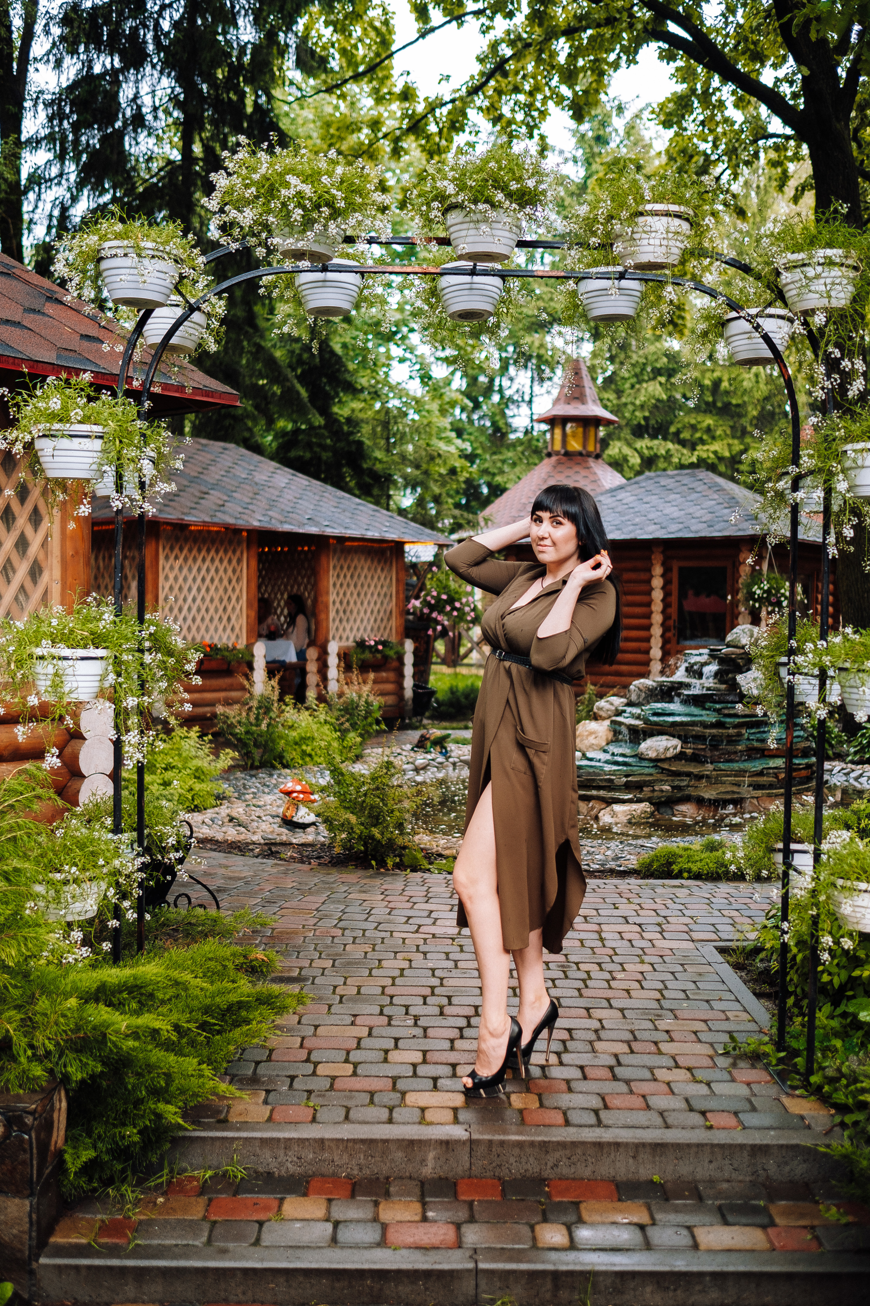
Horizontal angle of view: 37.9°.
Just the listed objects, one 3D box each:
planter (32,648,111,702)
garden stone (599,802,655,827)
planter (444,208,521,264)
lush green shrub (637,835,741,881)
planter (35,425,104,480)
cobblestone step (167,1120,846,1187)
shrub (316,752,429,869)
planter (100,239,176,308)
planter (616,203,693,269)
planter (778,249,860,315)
[{"bbox_3d":[-1.045,0.059,3.654,0.217,0.146,0.217,1,1,1],"label":"planter"},{"bbox_3d":[1.327,1.080,8.752,0.390,0.180,0.270,1,1,1],"label":"garden stone"},{"bbox_3d":[0.134,-1.189,3.585,0.217,0.137,0.217,1,1,1],"label":"planter"},{"bbox_3d":[1.394,1.104,6.985,0.600,0.200,0.460,1,1,1],"label":"lush green shrub"},{"bbox_3d":[-1.056,-0.577,3.684,0.217,0.138,0.217,1,1,1],"label":"planter"},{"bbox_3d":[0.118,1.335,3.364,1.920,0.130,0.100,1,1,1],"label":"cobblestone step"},{"bbox_3d":[-0.363,0.865,7.387,0.660,0.630,0.600,1,1,1],"label":"shrub"},{"bbox_3d":[-0.831,-1.054,3.565,0.217,0.137,0.217,1,1,1],"label":"planter"},{"bbox_3d":[0.612,-1.155,3.555,0.217,0.137,0.217,1,1,1],"label":"planter"},{"bbox_3d":[1.063,-1.020,3.515,0.217,0.137,0.217,1,1,1],"label":"planter"}]

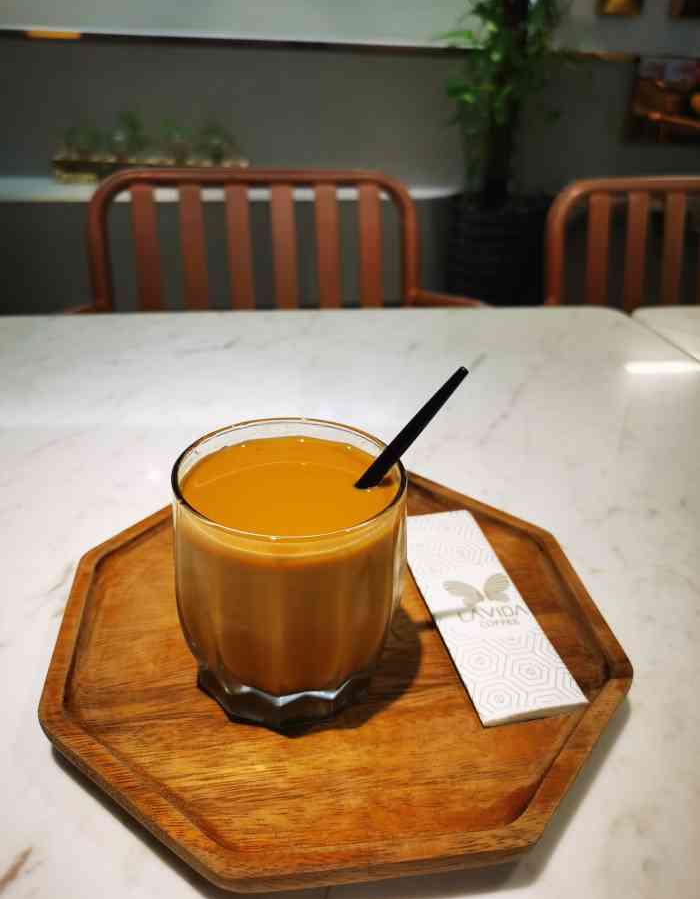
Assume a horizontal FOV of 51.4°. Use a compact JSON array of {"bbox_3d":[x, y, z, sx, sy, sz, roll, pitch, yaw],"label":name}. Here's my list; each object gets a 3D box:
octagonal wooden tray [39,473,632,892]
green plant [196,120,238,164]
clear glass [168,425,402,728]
[{"bbox_3d":[-0.006,0.076,0.314,0.225,0.019,0.225,-2,29,-8],"label":"octagonal wooden tray"},{"bbox_3d":[-0.306,-0.711,1.680,0.100,0.100,0.100,2,29,0],"label":"green plant"},{"bbox_3d":[-0.022,0.046,0.274,0.081,0.089,0.081,2,29,0],"label":"clear glass"}]

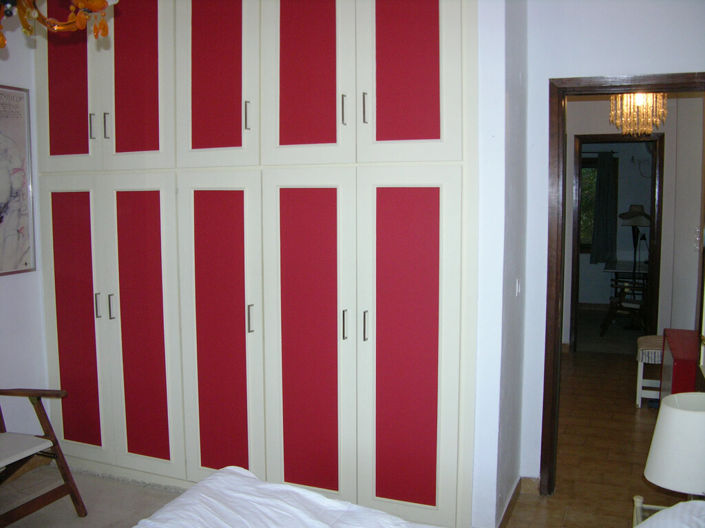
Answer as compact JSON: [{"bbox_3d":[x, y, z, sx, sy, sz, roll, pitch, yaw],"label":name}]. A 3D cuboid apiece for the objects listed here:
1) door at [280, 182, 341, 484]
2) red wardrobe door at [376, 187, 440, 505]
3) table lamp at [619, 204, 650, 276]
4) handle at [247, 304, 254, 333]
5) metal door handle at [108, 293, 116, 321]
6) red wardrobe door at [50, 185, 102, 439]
[{"bbox_3d":[-0.193,0.356,3.339,0.290,1.412,0.030,2,6,24],"label":"door"},{"bbox_3d":[0.245,0.368,3.141,0.287,1.401,0.030,2,6,24],"label":"red wardrobe door"},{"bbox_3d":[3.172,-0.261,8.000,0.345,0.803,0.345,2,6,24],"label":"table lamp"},{"bbox_3d":[-0.484,0.262,3.424,0.010,0.135,0.040,2,6,24],"label":"handle"},{"bbox_3d":[-1.274,0.227,3.784,0.010,0.133,0.034,2,6,24],"label":"metal door handle"},{"bbox_3d":[-1.510,0.306,3.934,0.278,1.394,0.030,2,6,24],"label":"red wardrobe door"}]

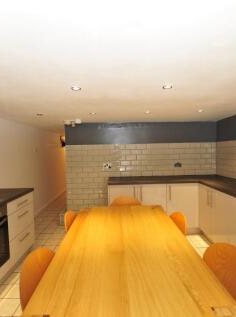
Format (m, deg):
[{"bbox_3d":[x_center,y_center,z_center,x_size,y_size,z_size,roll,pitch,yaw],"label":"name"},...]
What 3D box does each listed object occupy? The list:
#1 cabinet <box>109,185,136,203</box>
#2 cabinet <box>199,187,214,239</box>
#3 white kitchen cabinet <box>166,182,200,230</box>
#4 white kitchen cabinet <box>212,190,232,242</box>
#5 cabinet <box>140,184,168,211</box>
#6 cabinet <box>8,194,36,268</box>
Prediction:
[{"bbox_3d":[0.078,0.750,3.174,0.453,0.713,0.575,-1,2,0],"label":"cabinet"},{"bbox_3d":[1.555,0.739,2.708,0.575,0.713,0.365,-1,2,0],"label":"cabinet"},{"bbox_3d":[1.013,0.731,3.176,0.506,0.713,0.575,-1,2,0],"label":"white kitchen cabinet"},{"bbox_3d":[1.556,0.755,2.319,0.575,0.713,0.412,-1,2,0],"label":"white kitchen cabinet"},{"bbox_3d":[0.532,0.740,3.175,0.455,0.713,0.575,-1,2,0],"label":"cabinet"},{"bbox_3d":[-1.449,0.818,2.260,0.575,0.713,0.597,-1,2,0],"label":"cabinet"}]

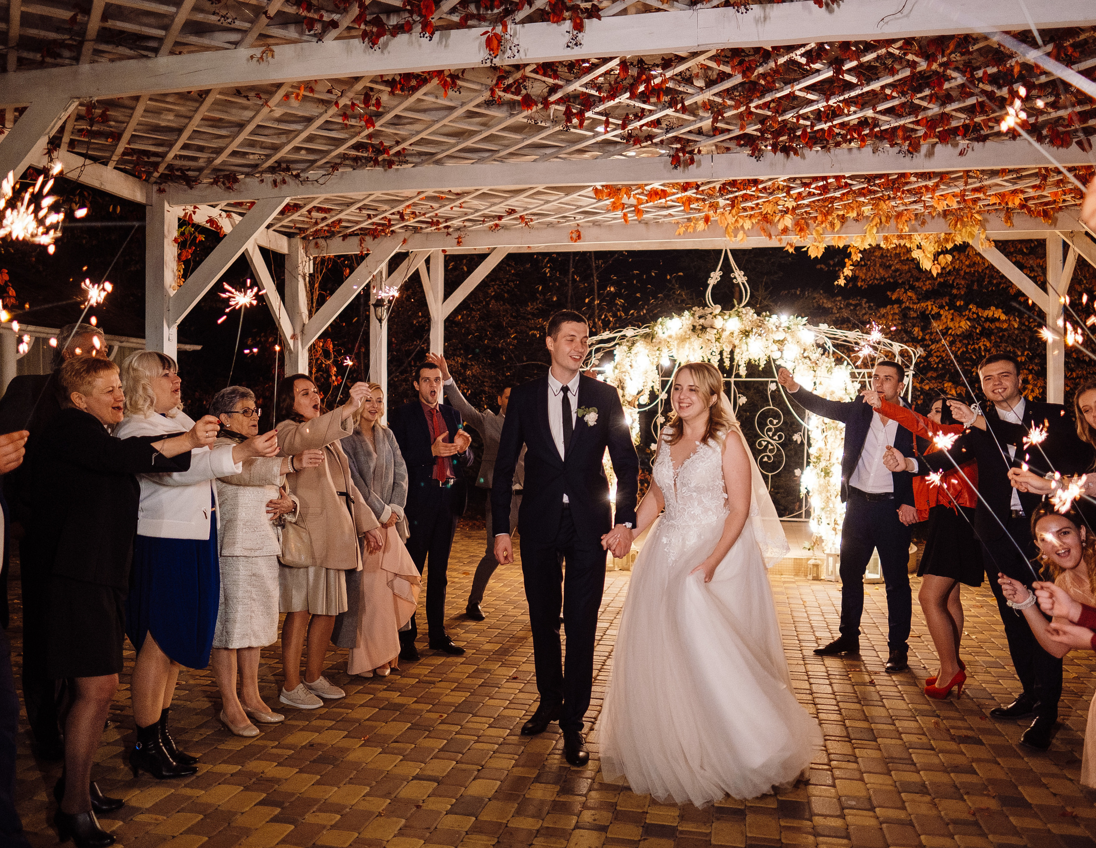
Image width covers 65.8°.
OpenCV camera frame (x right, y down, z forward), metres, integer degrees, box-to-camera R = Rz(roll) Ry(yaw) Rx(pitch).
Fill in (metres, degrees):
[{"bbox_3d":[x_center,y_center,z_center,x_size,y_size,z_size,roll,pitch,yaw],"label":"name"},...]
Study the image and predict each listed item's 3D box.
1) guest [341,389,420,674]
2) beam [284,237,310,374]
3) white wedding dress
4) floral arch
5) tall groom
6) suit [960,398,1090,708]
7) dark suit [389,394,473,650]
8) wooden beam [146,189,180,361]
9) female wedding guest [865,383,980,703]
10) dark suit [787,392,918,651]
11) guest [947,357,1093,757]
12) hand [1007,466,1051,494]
[{"bbox_3d":[-0.942,0.576,4.816,0.460,1.630,0.420,0,0,-27],"label":"guest"},{"bbox_3d":[-2.306,-0.174,7.812,0.150,3.087,0.150,0,0,13],"label":"beam"},{"bbox_3d":[0.660,0.705,3.500,0.920,1.380,0.950,0,0,22],"label":"white wedding dress"},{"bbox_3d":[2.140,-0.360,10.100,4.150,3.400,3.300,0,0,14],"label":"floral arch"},{"bbox_3d":[0.081,0.457,3.695,0.660,1.890,0.480,0,0,0],"label":"tall groom"},{"bbox_3d":[2.250,0.585,4.030,0.470,1.420,0.560,1,-1,-44],"label":"suit"},{"bbox_3d":[-0.715,0.591,5.176,0.530,1.500,0.380,0,0,-22],"label":"dark suit"},{"bbox_3d":[-2.789,-0.168,6.142,0.150,3.086,0.150,0,0,13],"label":"wooden beam"},{"bbox_3d":[2.050,0.620,4.580,0.620,1.580,0.480,0,0,-22],"label":"female wedding guest"},{"bbox_3d":[1.870,0.590,5.150,0.800,1.600,0.460,0,0,27],"label":"dark suit"},{"bbox_3d":[2.240,0.530,4.030,0.520,1.780,0.580,1,-1,-44],"label":"guest"},{"bbox_3d":[1.622,0.189,2.860,0.150,0.085,0.080,0,0,-18],"label":"hand"}]

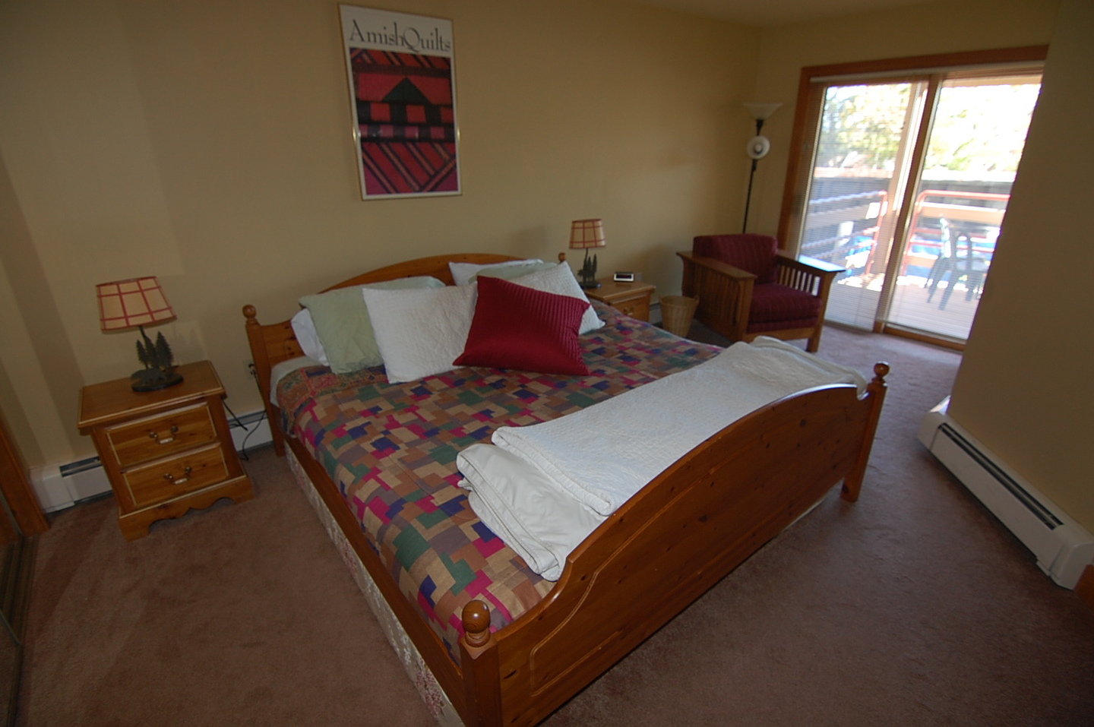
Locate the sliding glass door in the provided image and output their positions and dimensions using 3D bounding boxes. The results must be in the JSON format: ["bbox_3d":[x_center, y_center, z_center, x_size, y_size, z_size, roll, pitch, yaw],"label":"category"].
[{"bbox_3d":[2.799,-1.234,3.848,0.100,2.050,1.870,-18,27,-36],"label":"sliding glass door"}]

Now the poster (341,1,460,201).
[{"bbox_3d":[-0.797,-1.459,2.805,0.645,0.945,0.025,-18,27,-36],"label":"poster"}]

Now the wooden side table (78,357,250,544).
[{"bbox_3d":[-1.726,0.367,2.238,0.485,0.555,0.475,-18,27,-36],"label":"wooden side table"}]

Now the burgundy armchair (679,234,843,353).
[{"bbox_3d":[1.693,-0.651,4.085,0.860,0.830,0.980,-6,22,-13],"label":"burgundy armchair"}]

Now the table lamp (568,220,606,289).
[{"bbox_3d":[0.324,-0.800,3.599,0.260,0.475,0.245,-18,27,-36],"label":"table lamp"}]

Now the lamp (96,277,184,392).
[{"bbox_3d":[-1.753,-0.131,2.103,0.255,0.470,0.240,-18,27,-36],"label":"lamp"}]

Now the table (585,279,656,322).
[{"bbox_3d":[0.473,-0.329,3.781,0.500,0.545,0.475,-18,27,-36],"label":"table"}]

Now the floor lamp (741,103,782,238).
[{"bbox_3d":[1.810,-1.349,4.419,0.340,1.830,0.340,-18,27,-36],"label":"floor lamp"}]

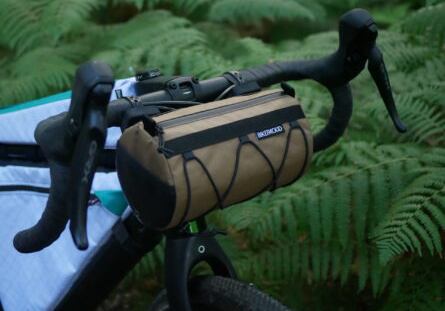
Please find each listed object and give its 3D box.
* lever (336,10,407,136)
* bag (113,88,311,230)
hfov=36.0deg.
[{"bbox_3d":[0.203,-0.115,0.939,0.062,0.178,0.092,-32,34,-27],"label":"lever"},{"bbox_3d":[-0.009,-0.001,0.891,0.222,0.135,0.135,-18,27,-34],"label":"bag"}]

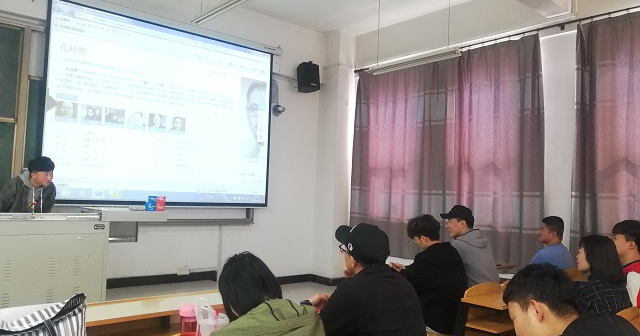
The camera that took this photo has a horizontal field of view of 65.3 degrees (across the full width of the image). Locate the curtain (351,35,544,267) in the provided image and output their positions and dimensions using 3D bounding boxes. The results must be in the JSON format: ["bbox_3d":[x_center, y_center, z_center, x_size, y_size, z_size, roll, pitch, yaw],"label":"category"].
[{"bbox_3d":[1.504,-0.064,6.750,0.160,2.895,3.040,4,-4,-41],"label":"curtain"}]

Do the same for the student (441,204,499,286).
[{"bbox_3d":[1.000,0.909,3.704,0.500,1.267,0.750,4,-4,-41],"label":"student"}]

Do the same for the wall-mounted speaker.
[{"bbox_3d":[-0.170,-1.337,7.374,0.280,0.410,0.260,4,6,-31],"label":"wall-mounted speaker"}]

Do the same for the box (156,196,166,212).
[{"bbox_3d":[-1.245,0.283,3.920,0.080,0.120,0.100,4,-4,-41],"label":"box"}]

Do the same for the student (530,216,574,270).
[{"bbox_3d":[1.808,0.995,4.126,0.500,1.189,0.750,4,-4,-41],"label":"student"}]

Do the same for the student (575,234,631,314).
[{"bbox_3d":[1.526,0.955,2.941,0.460,1.119,0.720,4,-4,-41],"label":"student"}]

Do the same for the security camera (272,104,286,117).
[{"bbox_3d":[-0.581,-0.815,7.078,0.160,0.160,0.180,4,-4,-41],"label":"security camera"}]

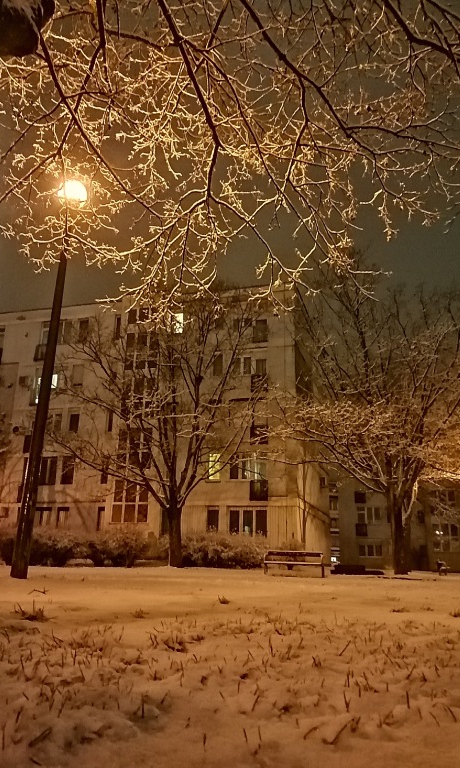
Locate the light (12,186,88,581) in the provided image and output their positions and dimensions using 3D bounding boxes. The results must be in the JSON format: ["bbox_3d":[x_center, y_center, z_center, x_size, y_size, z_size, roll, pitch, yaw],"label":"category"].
[{"bbox_3d":[-3.489,-0.495,11.090,0.500,8.001,0.500,2,-17,0],"label":"light"}]

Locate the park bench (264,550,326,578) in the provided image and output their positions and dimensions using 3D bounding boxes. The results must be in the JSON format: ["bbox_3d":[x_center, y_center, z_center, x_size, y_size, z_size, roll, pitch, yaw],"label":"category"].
[{"bbox_3d":[2.006,5.482,17.688,1.800,0.800,0.580,-3,-18,16],"label":"park bench"}]

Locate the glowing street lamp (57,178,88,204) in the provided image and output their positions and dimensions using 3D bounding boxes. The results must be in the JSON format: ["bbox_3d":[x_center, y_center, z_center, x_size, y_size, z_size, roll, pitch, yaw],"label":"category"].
[{"bbox_3d":[-3.323,-4.062,12.170,0.520,0.450,0.520,2,-17,0],"label":"glowing street lamp"}]

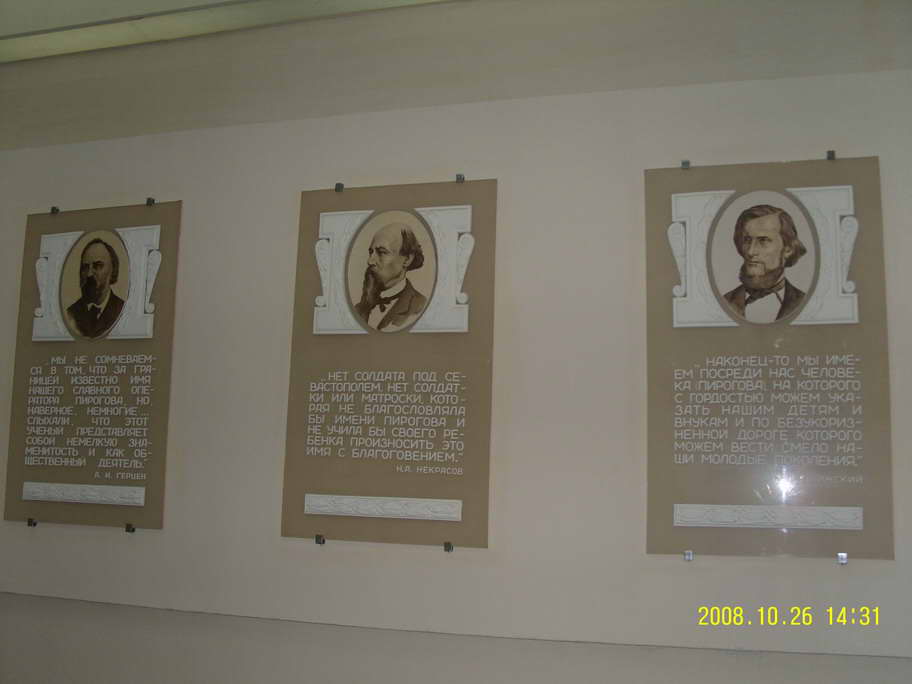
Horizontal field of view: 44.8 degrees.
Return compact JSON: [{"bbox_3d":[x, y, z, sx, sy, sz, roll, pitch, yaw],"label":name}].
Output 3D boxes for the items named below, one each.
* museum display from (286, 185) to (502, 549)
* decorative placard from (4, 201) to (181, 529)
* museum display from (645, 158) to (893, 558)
[{"bbox_3d":[-0.185,0.052,3.112,0.605,1.012,0.030,-1,-9,18],"label":"museum display"},{"bbox_3d":[-1.116,0.066,3.407,0.564,0.982,0.030,-1,-9,18],"label":"decorative placard"},{"bbox_3d":[0.778,0.034,2.808,0.589,1.006,0.030,-1,-9,18],"label":"museum display"}]

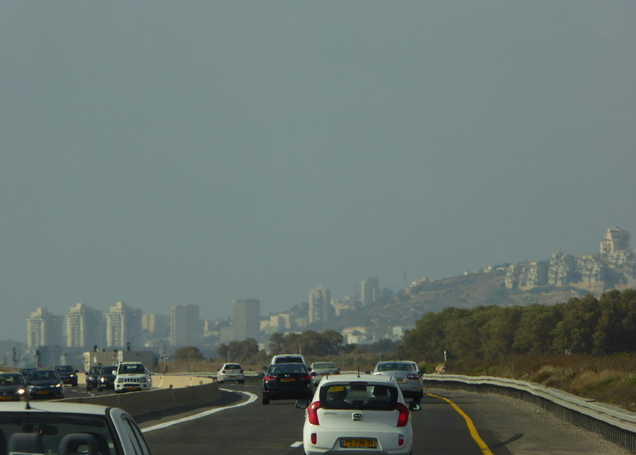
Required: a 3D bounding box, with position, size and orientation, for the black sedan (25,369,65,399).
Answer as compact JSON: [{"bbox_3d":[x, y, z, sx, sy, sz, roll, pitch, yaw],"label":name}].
[{"bbox_3d":[-12.514,7.239,313.000,1.780,1.460,4.500,0,-1,-1],"label":"black sedan"}]

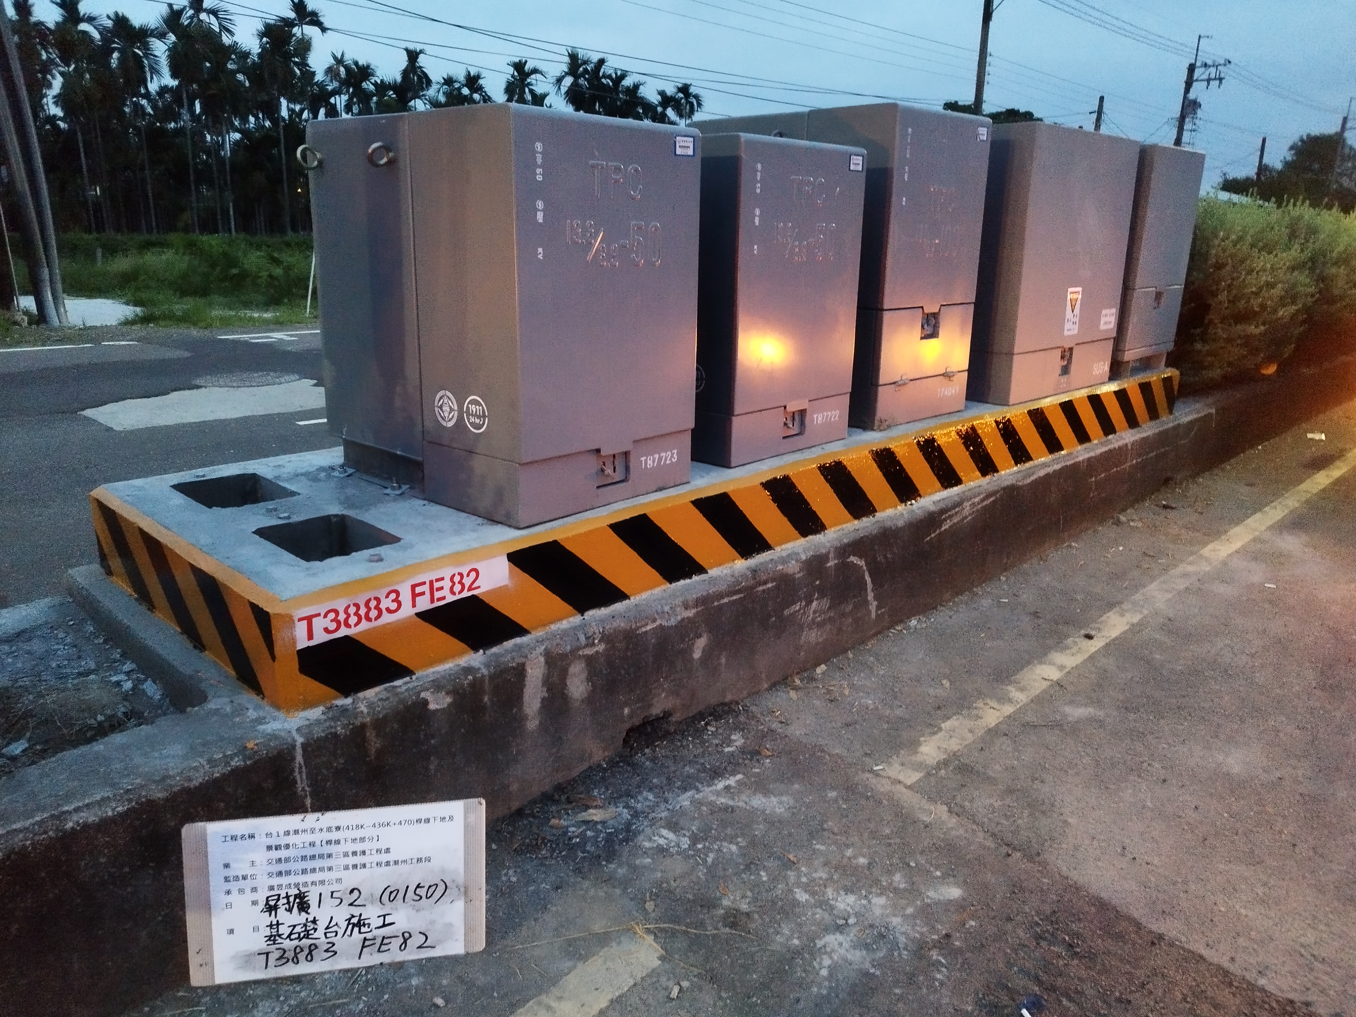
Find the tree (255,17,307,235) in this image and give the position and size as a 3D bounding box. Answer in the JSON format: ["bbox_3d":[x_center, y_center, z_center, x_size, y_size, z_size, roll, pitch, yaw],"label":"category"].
[{"bbox_3d":[-15.357,-14.548,37.241,2.000,8.708,2.000,1,17,0],"label":"tree"}]

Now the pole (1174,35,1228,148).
[{"bbox_3d":[24.360,-16.887,45.098,2.000,10.708,0.500,16,22,42],"label":"pole"}]

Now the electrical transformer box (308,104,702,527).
[{"bbox_3d":[-0.570,-0.646,3.064,1.053,1.120,0.711,16,22,41],"label":"electrical transformer box"}]

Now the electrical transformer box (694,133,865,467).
[{"bbox_3d":[0.099,-0.900,3.981,1.040,1.183,0.780,16,22,41],"label":"electrical transformer box"}]

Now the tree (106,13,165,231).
[{"bbox_3d":[-20.585,-14.529,36.741,2.200,8.706,2.200,1,17,0],"label":"tree"}]

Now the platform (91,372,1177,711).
[{"bbox_3d":[0.772,-0.382,4.880,1.420,0.293,6.343,16,22,42],"label":"platform"}]

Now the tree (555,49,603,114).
[{"bbox_3d":[-5.758,-20.322,54.184,2.900,11.207,2.900,16,22,42],"label":"tree"}]

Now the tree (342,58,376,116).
[{"bbox_3d":[-15.736,-17.721,47.289,1.900,9.044,1.900,1,17,0],"label":"tree"}]

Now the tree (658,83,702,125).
[{"bbox_3d":[0.293,-23.016,64.121,2.800,11.029,2.800,16,22,42],"label":"tree"}]

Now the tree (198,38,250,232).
[{"bbox_3d":[-18.184,-14.796,38.673,2.100,8.231,2.100,1,17,0],"label":"tree"}]

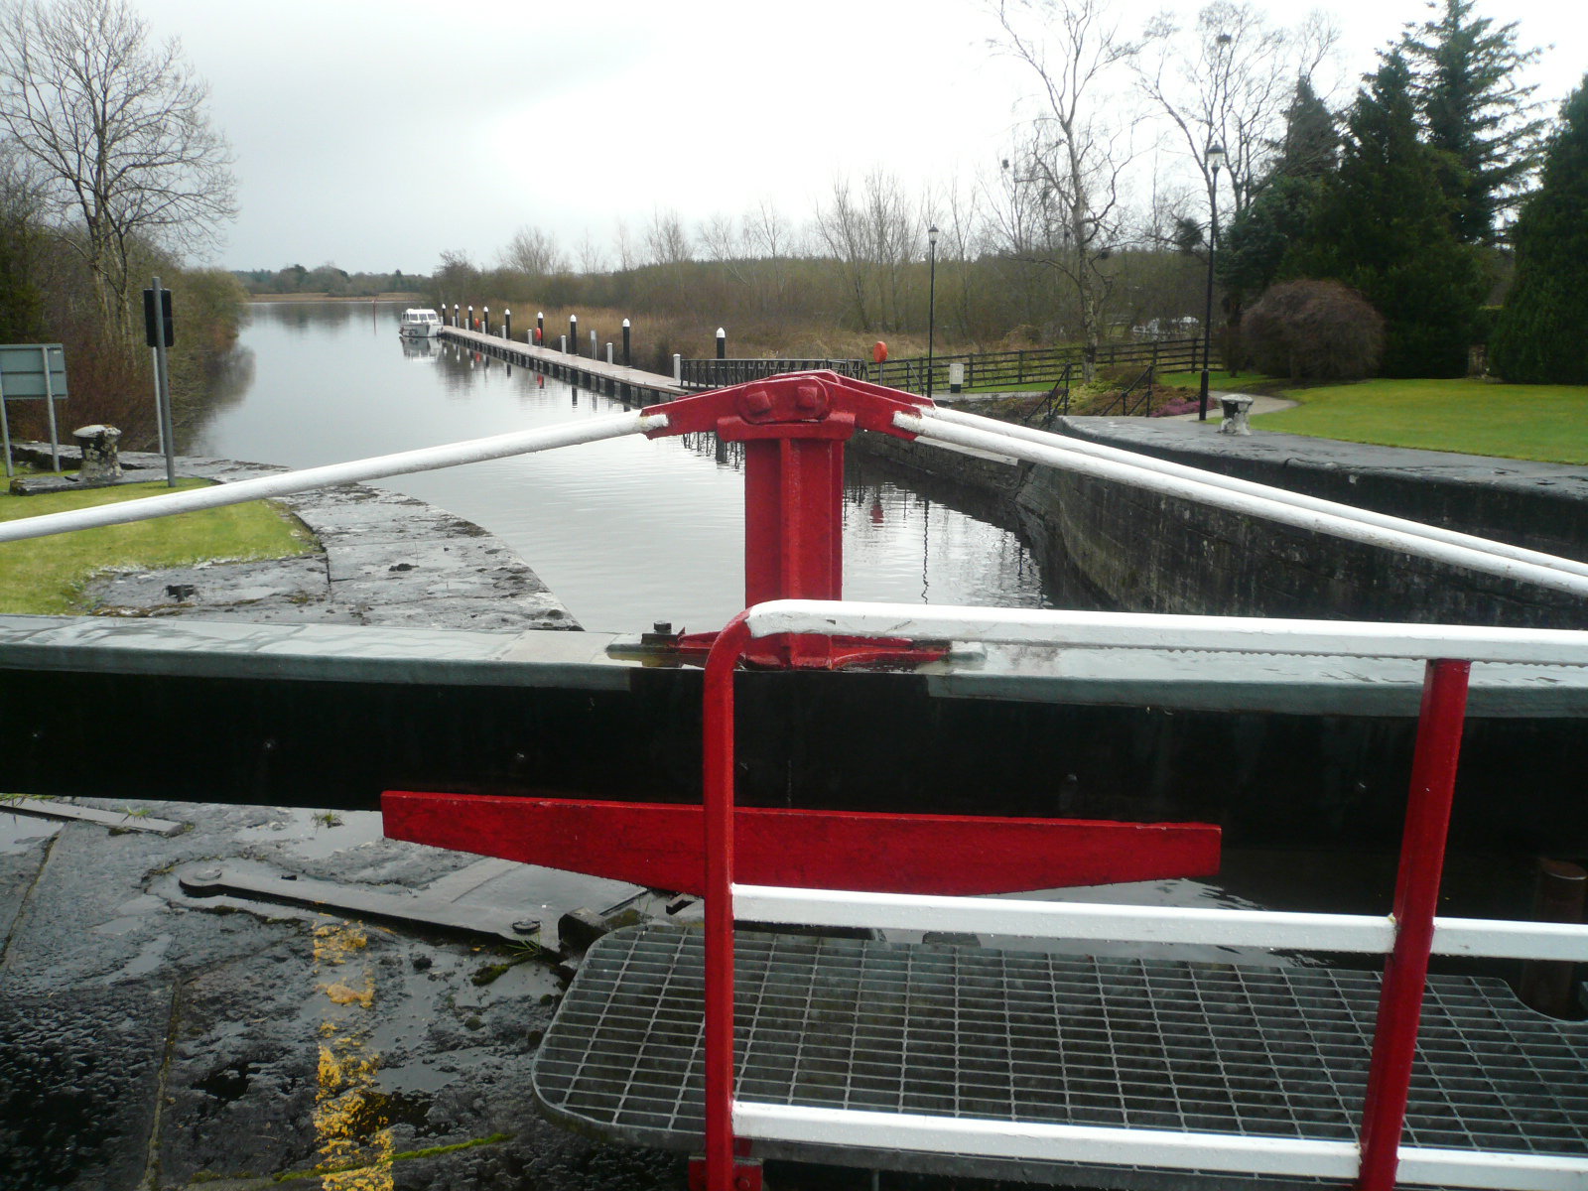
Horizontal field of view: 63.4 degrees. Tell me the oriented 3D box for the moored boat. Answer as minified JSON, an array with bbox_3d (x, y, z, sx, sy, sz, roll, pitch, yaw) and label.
[{"bbox_3d":[-32.438,-23.749,111.561,2.900,2.500,8.200,-5,14,-21],"label":"moored boat"}]

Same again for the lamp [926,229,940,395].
[{"bbox_3d":[3.672,-7.509,34.183,0.360,4.550,0.360,0,13,0],"label":"lamp"}]

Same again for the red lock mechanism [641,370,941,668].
[{"bbox_3d":[-0.010,-0.192,3.097,0.690,0.675,0.290,2,13,6],"label":"red lock mechanism"}]

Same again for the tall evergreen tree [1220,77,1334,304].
[{"bbox_3d":[14.167,-10.557,37.054,3.700,8.300,3.700,0,13,0],"label":"tall evergreen tree"}]

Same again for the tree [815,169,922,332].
[{"bbox_3d":[4.514,-20.621,77.334,6.500,9.460,6.000,0,13,0],"label":"tree"}]

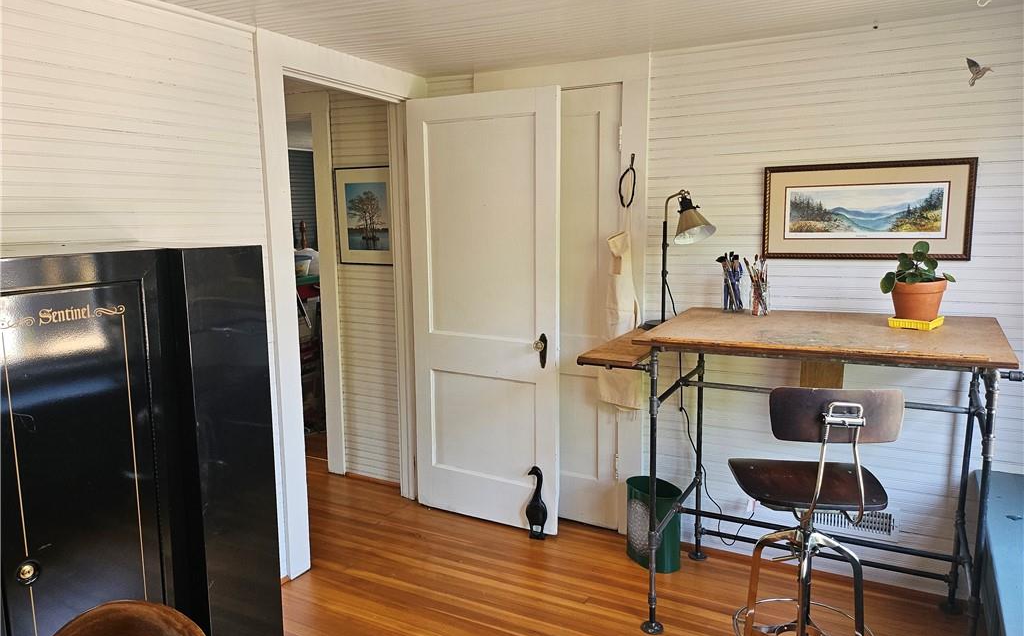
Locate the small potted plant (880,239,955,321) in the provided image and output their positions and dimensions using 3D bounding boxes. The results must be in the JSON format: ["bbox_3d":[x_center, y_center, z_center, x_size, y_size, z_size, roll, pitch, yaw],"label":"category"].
[{"bbox_3d":[1.378,-0.121,2.414,0.225,0.277,0.210,4,10,28],"label":"small potted plant"}]

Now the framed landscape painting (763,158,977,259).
[{"bbox_3d":[1.312,-0.396,2.656,0.704,0.357,0.026,4,10,28],"label":"framed landscape painting"}]

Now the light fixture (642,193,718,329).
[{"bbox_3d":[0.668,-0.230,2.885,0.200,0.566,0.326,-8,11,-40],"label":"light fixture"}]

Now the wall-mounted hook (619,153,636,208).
[{"bbox_3d":[0.492,-0.588,3.038,0.080,0.235,0.050,4,10,28],"label":"wall-mounted hook"}]

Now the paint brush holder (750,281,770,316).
[{"bbox_3d":[0.961,-0.077,2.744,0.077,0.133,0.077,4,10,28],"label":"paint brush holder"}]

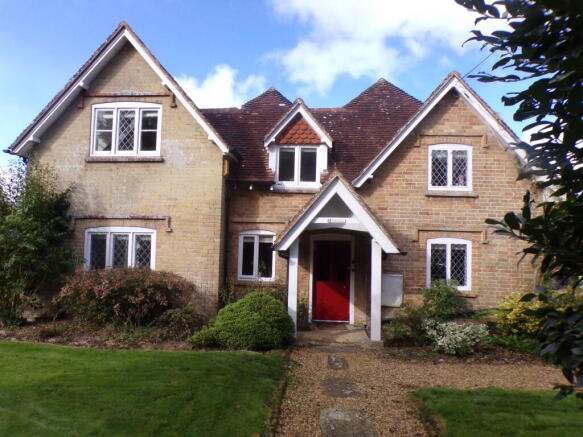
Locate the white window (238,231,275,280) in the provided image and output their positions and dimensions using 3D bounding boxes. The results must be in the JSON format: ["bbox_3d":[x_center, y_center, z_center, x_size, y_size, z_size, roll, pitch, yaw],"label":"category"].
[{"bbox_3d":[-0.788,0.854,9.264,0.861,1.151,0.100,1,-3,6],"label":"white window"}]

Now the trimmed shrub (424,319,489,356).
[{"bbox_3d":[3.000,2.112,7.349,1.141,0.581,0.800,1,-3,6],"label":"trimmed shrub"}]

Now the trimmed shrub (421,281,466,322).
[{"bbox_3d":[3.107,1.836,8.209,0.876,1.146,0.800,1,-3,6],"label":"trimmed shrub"}]

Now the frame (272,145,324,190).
[{"bbox_3d":[0.165,-1.163,9.243,1.096,1.021,0.100,1,-3,6],"label":"frame"}]

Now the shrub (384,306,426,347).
[{"bbox_3d":[2.224,2.058,7.963,0.850,0.719,0.750,1,-3,6],"label":"shrub"}]

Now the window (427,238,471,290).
[{"bbox_3d":[3.424,0.994,8.802,0.934,1.132,0.100,1,-3,6],"label":"window"}]

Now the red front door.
[{"bbox_3d":[0.907,1.399,9.107,0.837,1.803,0.070,1,-3,6],"label":"red front door"}]

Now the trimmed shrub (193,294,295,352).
[{"bbox_3d":[-0.878,1.850,7.598,1.806,0.910,1.300,1,-3,6],"label":"trimmed shrub"}]

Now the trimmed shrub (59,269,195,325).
[{"bbox_3d":[-3.234,1.576,7.951,2.545,1.179,1.150,1,-3,6],"label":"trimmed shrub"}]

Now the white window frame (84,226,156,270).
[{"bbox_3d":[-3.709,0.769,8.833,1.607,1.158,0.100,1,-3,6],"label":"white window frame"}]

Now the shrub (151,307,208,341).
[{"bbox_3d":[-2.148,1.961,7.710,1.084,0.559,0.750,1,-3,6],"label":"shrub"}]

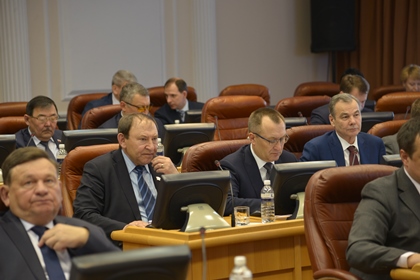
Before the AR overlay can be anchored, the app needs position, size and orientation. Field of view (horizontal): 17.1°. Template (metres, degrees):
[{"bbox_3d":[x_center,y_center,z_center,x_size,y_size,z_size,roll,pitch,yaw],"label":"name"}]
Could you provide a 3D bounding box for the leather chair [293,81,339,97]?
[{"bbox_3d":[0.967,0.116,11.305,0.640,1.130,0.680,-3,6,-12],"label":"leather chair"}]

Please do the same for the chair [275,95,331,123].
[{"bbox_3d":[0.792,0.280,9.674,0.640,1.130,0.680,-4,7,-20],"label":"chair"}]

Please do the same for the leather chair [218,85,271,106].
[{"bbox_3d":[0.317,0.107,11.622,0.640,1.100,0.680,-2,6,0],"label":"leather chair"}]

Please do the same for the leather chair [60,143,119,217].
[{"bbox_3d":[-0.390,0.580,6.940,0.640,1.100,0.680,-6,7,-33],"label":"leather chair"}]

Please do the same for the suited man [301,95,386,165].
[{"bbox_3d":[0.835,0.391,7.568,0.600,1.270,0.800,-5,7,-26],"label":"suited man"}]

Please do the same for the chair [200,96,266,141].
[{"bbox_3d":[0.294,0.247,10.039,0.640,1.100,0.680,-4,7,-22],"label":"chair"}]

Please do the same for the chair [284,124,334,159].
[{"bbox_3d":[0.771,0.505,7.595,0.640,1.130,0.680,-4,7,-25],"label":"chair"}]

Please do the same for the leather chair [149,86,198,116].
[{"bbox_3d":[-0.321,0.129,11.524,0.640,1.100,0.680,-1,6,8],"label":"leather chair"}]

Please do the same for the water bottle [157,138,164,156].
[{"bbox_3d":[-0.317,0.096,8.811,0.066,0.210,0.066,-2,6,0],"label":"water bottle"}]

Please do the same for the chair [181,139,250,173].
[{"bbox_3d":[0.214,0.585,7.103,0.640,1.130,0.680,-5,7,-26],"label":"chair"}]

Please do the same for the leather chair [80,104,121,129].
[{"bbox_3d":[-0.494,0.317,9.486,0.640,1.100,0.680,-8,9,-43],"label":"leather chair"}]

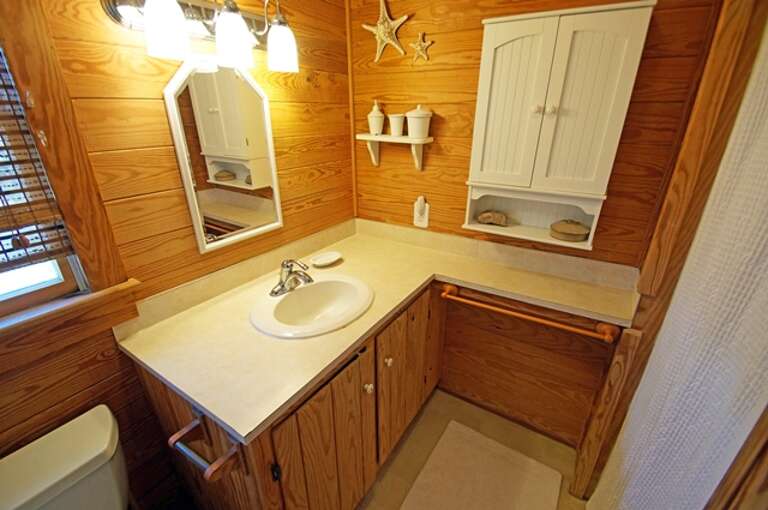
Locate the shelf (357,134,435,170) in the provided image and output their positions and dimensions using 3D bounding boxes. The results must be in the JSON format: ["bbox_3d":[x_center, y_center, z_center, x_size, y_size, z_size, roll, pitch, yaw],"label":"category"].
[{"bbox_3d":[0.048,-0.504,1.582,0.372,0.159,0.118,13,25,29],"label":"shelf"}]

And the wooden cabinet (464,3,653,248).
[{"bbox_3d":[0.602,-0.449,1.219,0.511,0.777,0.154,13,25,29],"label":"wooden cabinet"}]

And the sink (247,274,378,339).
[{"bbox_3d":[-0.249,0.233,1.209,0.405,0.166,0.482,13,25,29],"label":"sink"}]

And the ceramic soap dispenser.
[{"bbox_3d":[-0.038,-0.672,1.571,0.088,0.162,0.088,0,22,0],"label":"ceramic soap dispenser"}]

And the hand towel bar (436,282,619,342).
[{"bbox_3d":[0.533,0.226,1.250,0.659,0.065,0.085,13,25,29],"label":"hand towel bar"}]

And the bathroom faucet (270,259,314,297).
[{"bbox_3d":[-0.334,0.082,1.202,0.188,0.118,0.157,13,25,29],"label":"bathroom faucet"}]

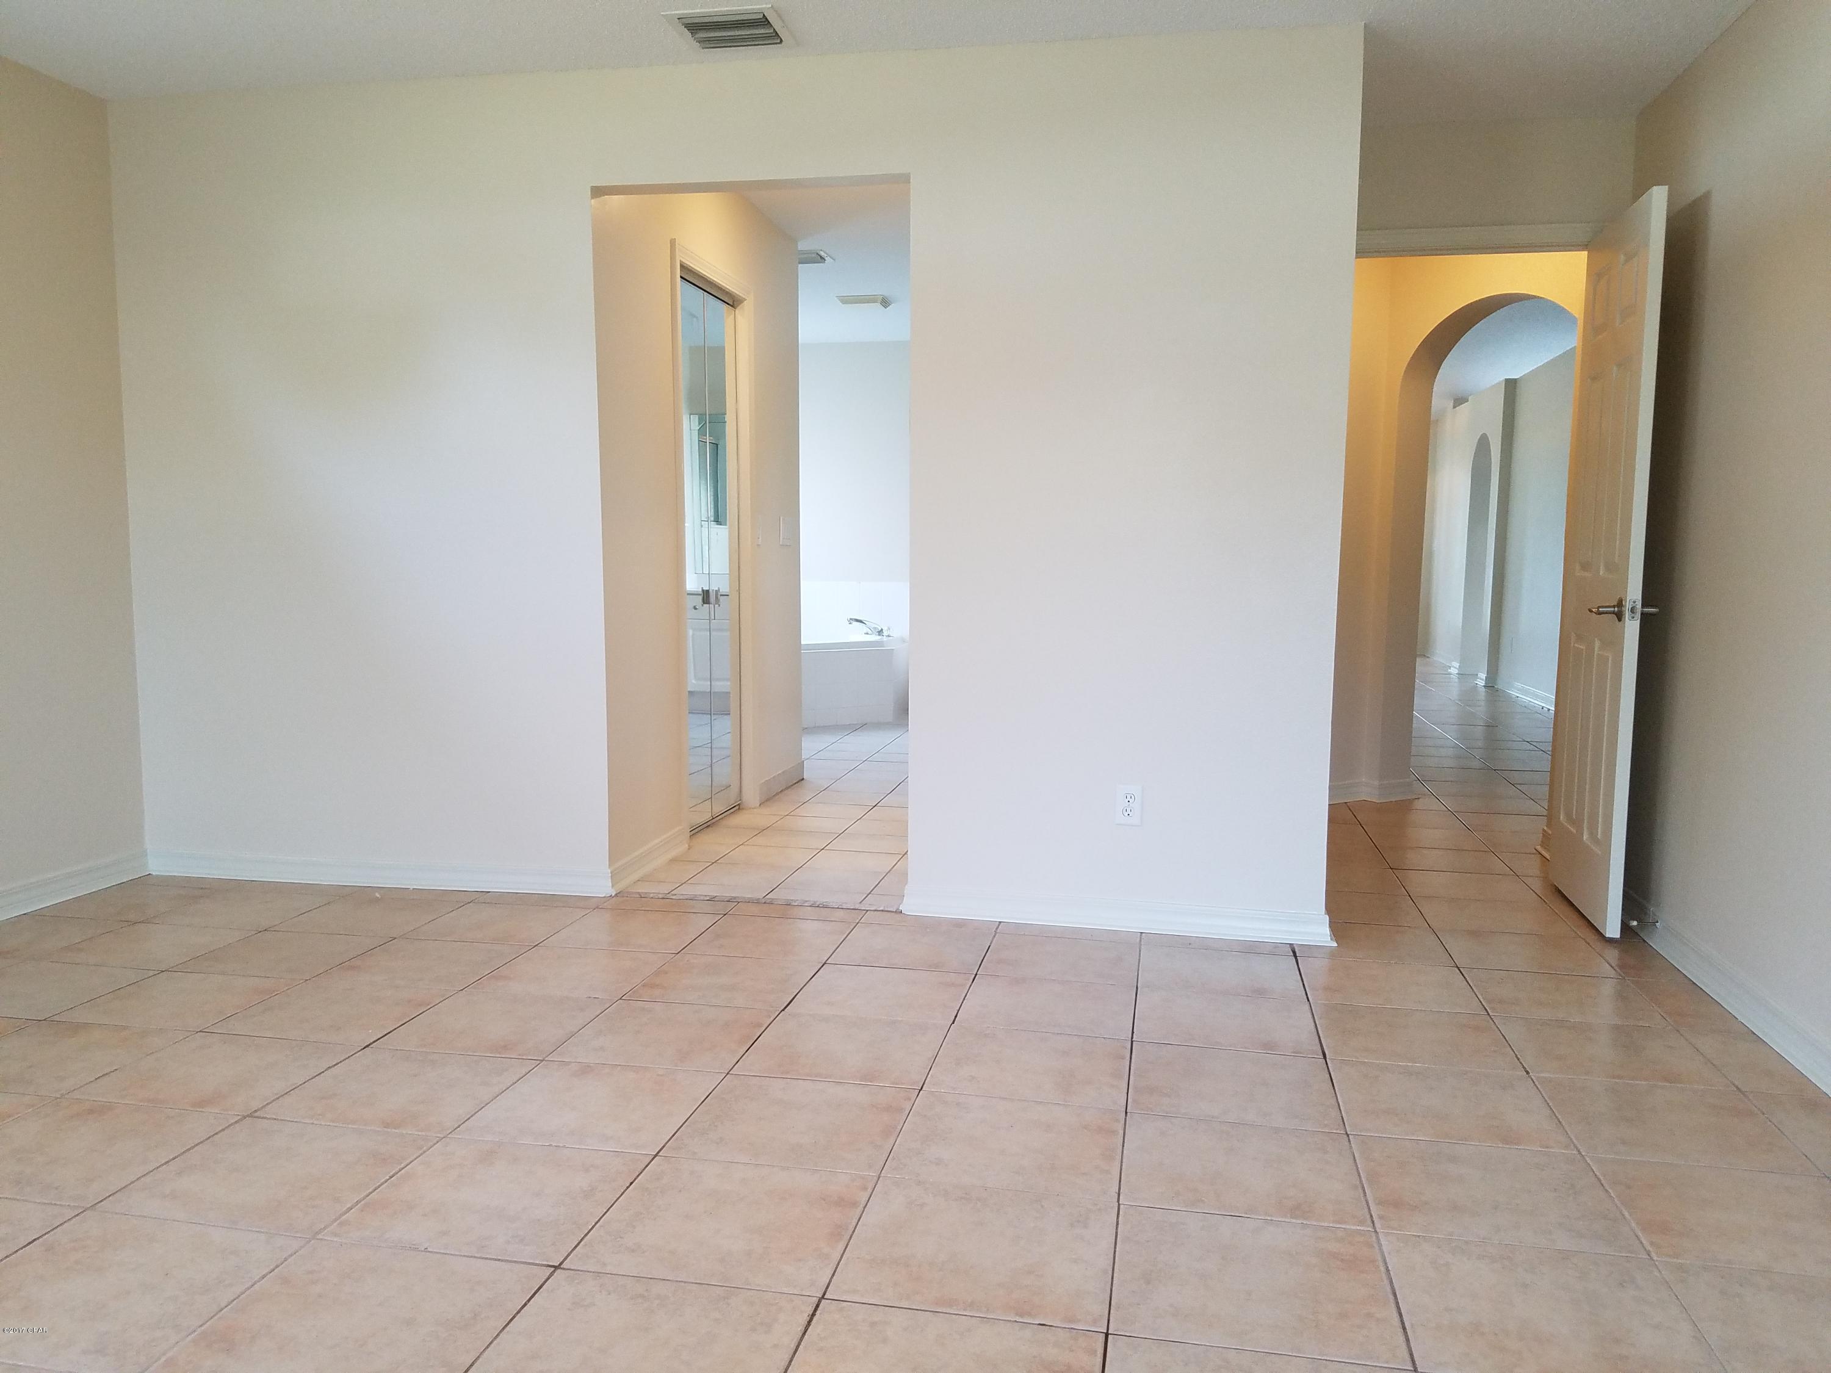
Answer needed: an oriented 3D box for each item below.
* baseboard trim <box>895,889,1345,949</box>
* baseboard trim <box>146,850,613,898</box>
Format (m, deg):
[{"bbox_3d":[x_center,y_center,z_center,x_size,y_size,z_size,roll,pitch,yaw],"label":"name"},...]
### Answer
[{"bbox_3d":[0.564,0.652,3.932,1.227,0.083,0.022,2,6,12],"label":"baseboard trim"},{"bbox_3d":[-1.711,0.589,4.359,1.577,0.083,0.022,1,6,8],"label":"baseboard trim"}]

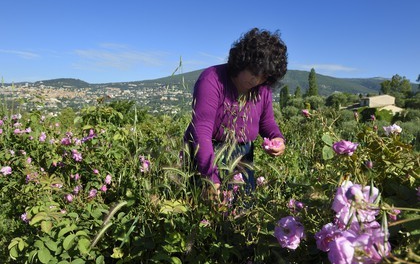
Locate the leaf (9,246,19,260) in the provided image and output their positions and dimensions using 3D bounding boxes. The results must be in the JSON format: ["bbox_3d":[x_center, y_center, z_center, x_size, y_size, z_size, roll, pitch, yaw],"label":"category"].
[{"bbox_3d":[-0.631,0.392,0.902,0.018,0.041,0.012,-31,-28,-19],"label":"leaf"}]

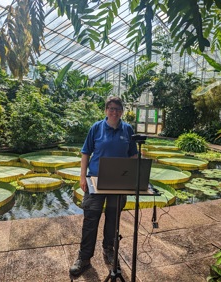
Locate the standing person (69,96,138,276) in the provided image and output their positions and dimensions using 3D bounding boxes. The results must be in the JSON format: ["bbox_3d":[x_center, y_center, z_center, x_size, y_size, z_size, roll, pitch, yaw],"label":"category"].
[{"bbox_3d":[-0.048,0.410,2.469,0.580,1.650,0.470,2,5,-8],"label":"standing person"}]

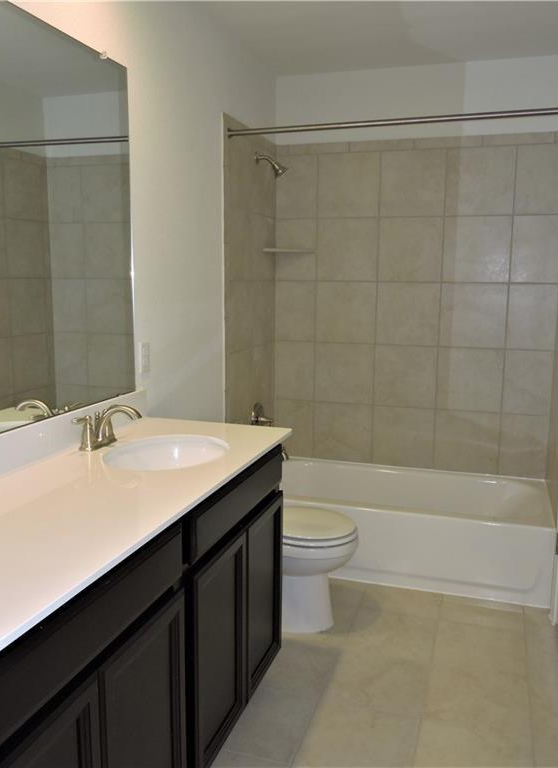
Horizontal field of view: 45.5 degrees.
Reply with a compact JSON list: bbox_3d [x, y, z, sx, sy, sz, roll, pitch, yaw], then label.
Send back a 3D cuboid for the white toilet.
[{"bbox_3d":[-0.010,0.590,2.752,0.715,0.715,0.430,3,9,18],"label":"white toilet"}]

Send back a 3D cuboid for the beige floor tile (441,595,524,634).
[{"bbox_3d":[0.849,0.957,2.783,0.331,0.010,0.241,3,9,18],"label":"beige floor tile"}]

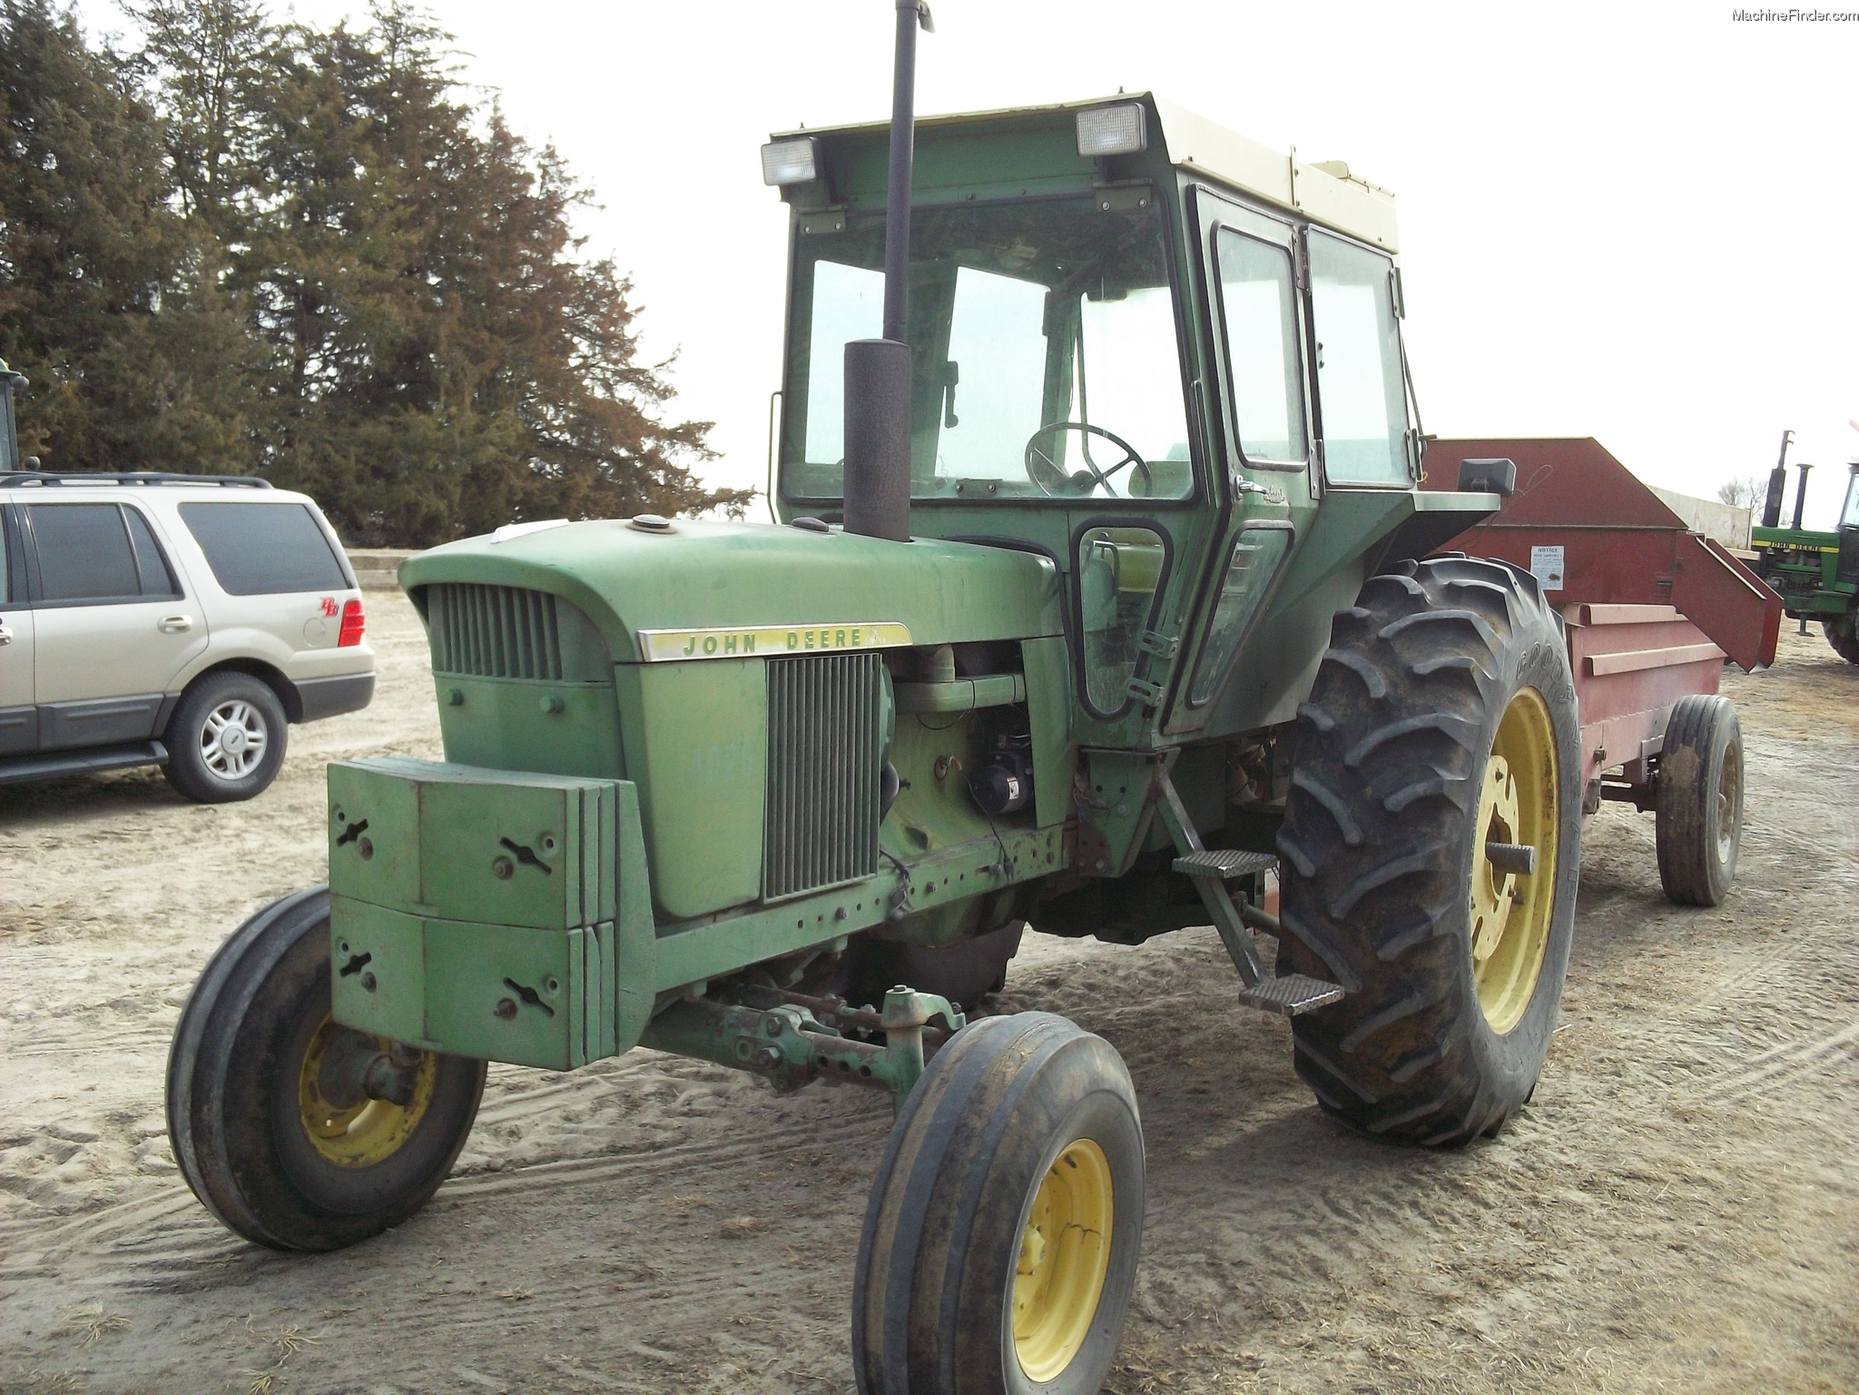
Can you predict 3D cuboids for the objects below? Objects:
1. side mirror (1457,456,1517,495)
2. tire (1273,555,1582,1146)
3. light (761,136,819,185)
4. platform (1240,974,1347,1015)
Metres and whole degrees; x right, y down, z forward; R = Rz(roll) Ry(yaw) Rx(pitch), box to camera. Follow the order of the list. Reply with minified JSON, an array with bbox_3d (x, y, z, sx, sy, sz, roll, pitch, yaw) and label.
[{"bbox_3d":[1.661,-0.655,6.091,0.165,0.115,0.095,3,5,30],"label":"side mirror"},{"bbox_3d":[1.508,0.439,5.974,0.445,1.700,1.700,3,5,30],"label":"tire"},{"bbox_3d":[-0.368,-1.456,5.558,0.162,0.113,0.080,3,13,30],"label":"light"},{"bbox_3d":[0.917,0.744,5.136,0.180,0.030,0.305,11,9,29],"label":"platform"}]

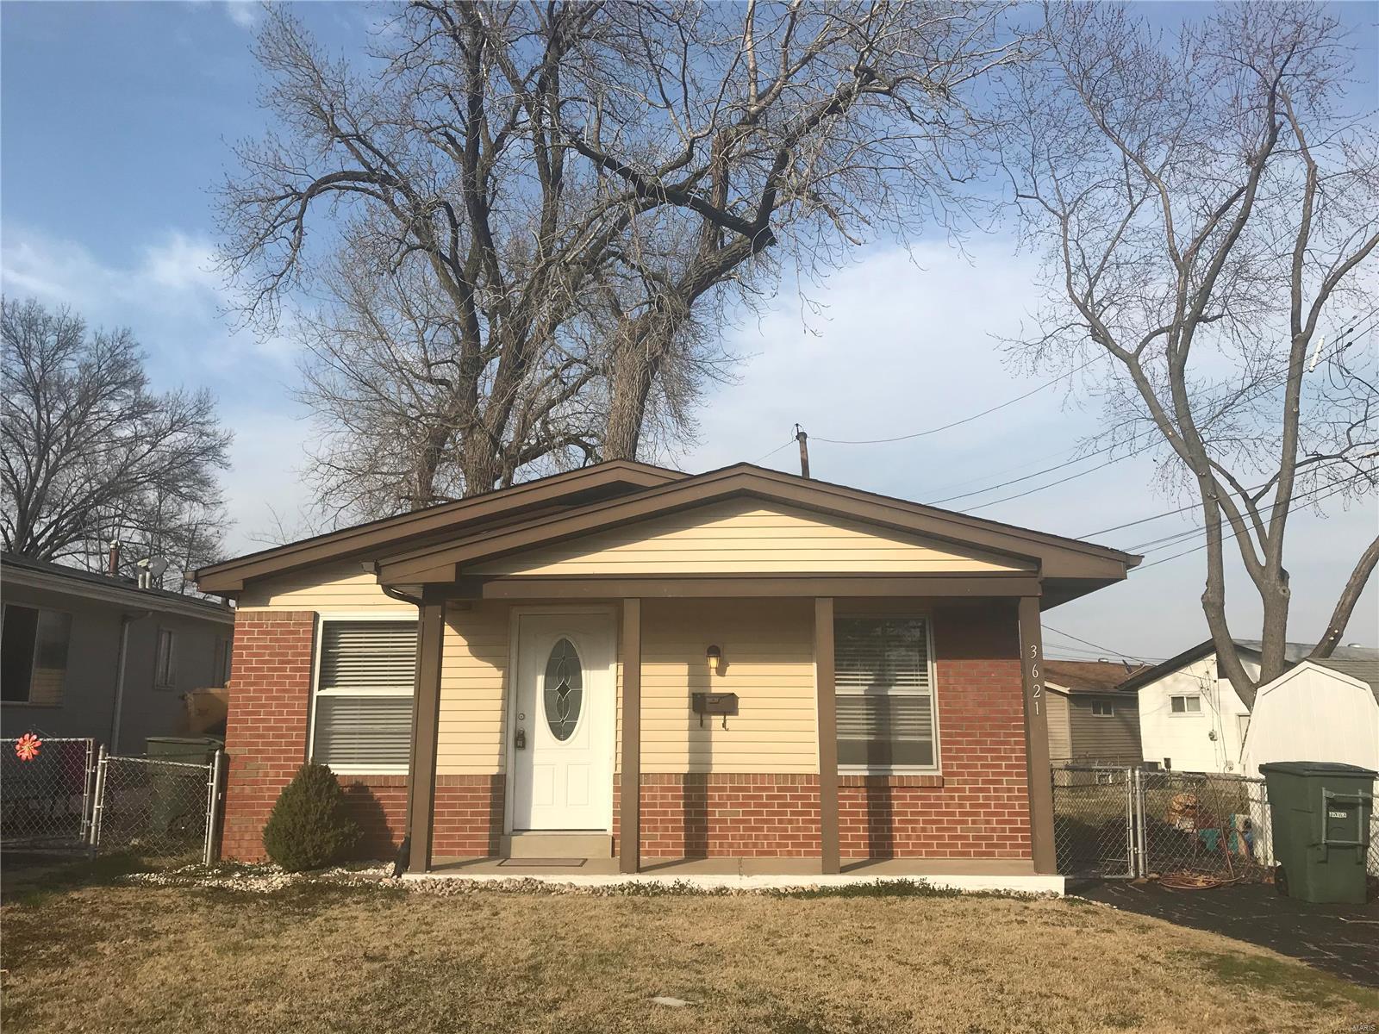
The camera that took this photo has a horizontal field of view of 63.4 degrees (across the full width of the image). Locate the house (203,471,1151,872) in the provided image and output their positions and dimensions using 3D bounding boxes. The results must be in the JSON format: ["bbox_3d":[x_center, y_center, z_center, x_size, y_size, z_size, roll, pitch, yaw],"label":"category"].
[{"bbox_3d":[-0.257,2.257,14.991,8.240,3.770,12.300,0,-11,2],"label":"house"}]

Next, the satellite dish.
[{"bbox_3d":[-10.119,1.025,21.017,0.500,0.620,0.500,-1,-11,7],"label":"satellite dish"}]

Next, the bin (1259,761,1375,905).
[{"bbox_3d":[5.110,2.543,9.101,0.630,1.070,0.800,-1,-11,4],"label":"bin"}]

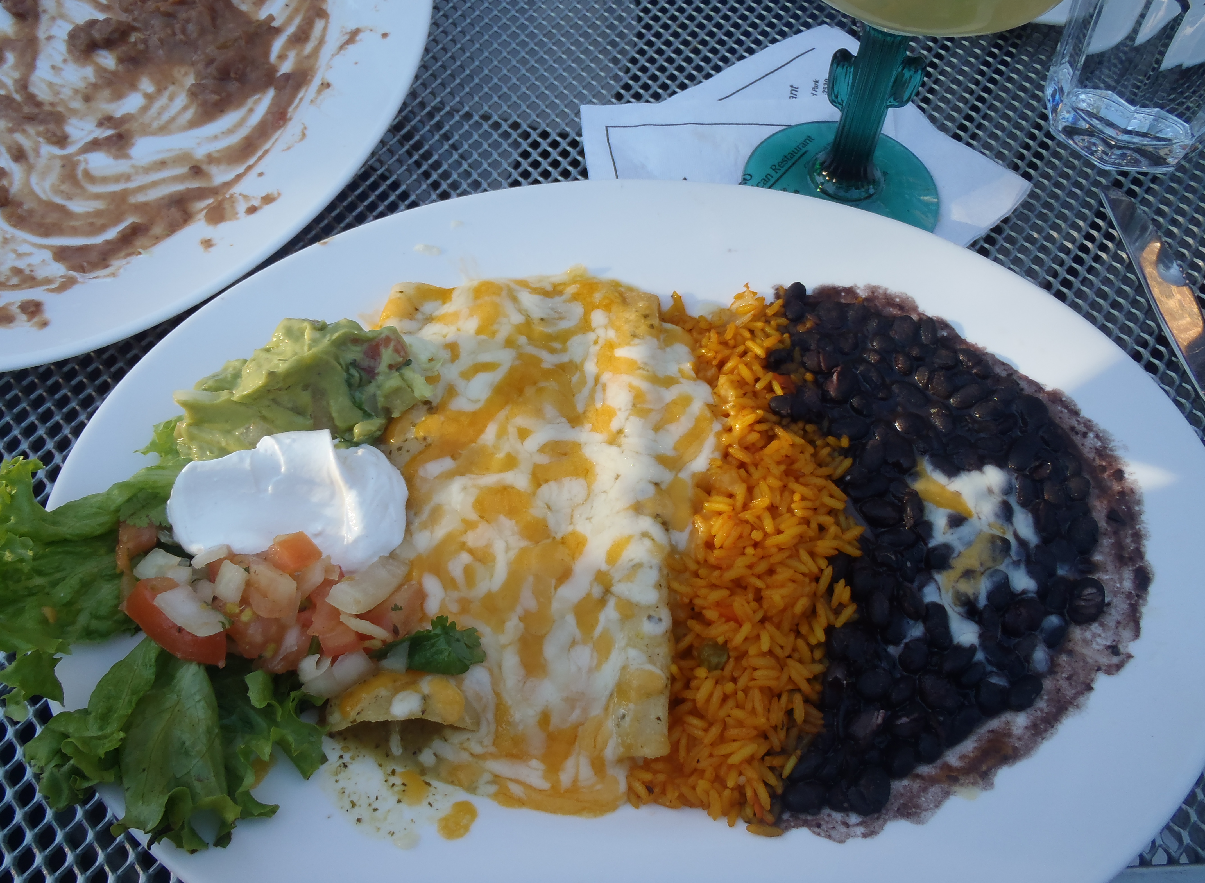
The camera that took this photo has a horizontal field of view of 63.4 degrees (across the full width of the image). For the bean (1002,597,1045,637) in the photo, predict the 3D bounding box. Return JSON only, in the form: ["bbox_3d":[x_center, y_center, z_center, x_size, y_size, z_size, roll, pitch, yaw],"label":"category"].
[{"bbox_3d":[0.123,0.051,0.284,0.014,0.008,0.010,-34,66,-19],"label":"bean"}]

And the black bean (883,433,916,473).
[{"bbox_3d":[0.092,0.004,0.303,0.009,0.007,0.013,-22,63,-14],"label":"black bean"}]

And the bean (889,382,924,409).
[{"bbox_3d":[0.100,-0.015,0.319,0.013,0.007,0.008,33,65,16],"label":"bean"}]

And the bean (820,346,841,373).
[{"bbox_3d":[0.077,-0.028,0.331,0.008,0.007,0.011,-6,60,-4],"label":"bean"}]

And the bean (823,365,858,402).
[{"bbox_3d":[0.079,-0.019,0.322,0.010,0.009,0.014,25,63,12],"label":"bean"}]

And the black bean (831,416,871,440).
[{"bbox_3d":[0.080,-0.004,0.315,0.013,0.007,0.008,2,60,-1],"label":"black bean"}]

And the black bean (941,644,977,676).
[{"bbox_3d":[0.101,0.062,0.277,0.012,0.007,0.007,-31,65,-18],"label":"black bean"}]

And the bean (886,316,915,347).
[{"bbox_3d":[0.103,-0.038,0.337,0.009,0.008,0.012,-1,60,-2],"label":"bean"}]

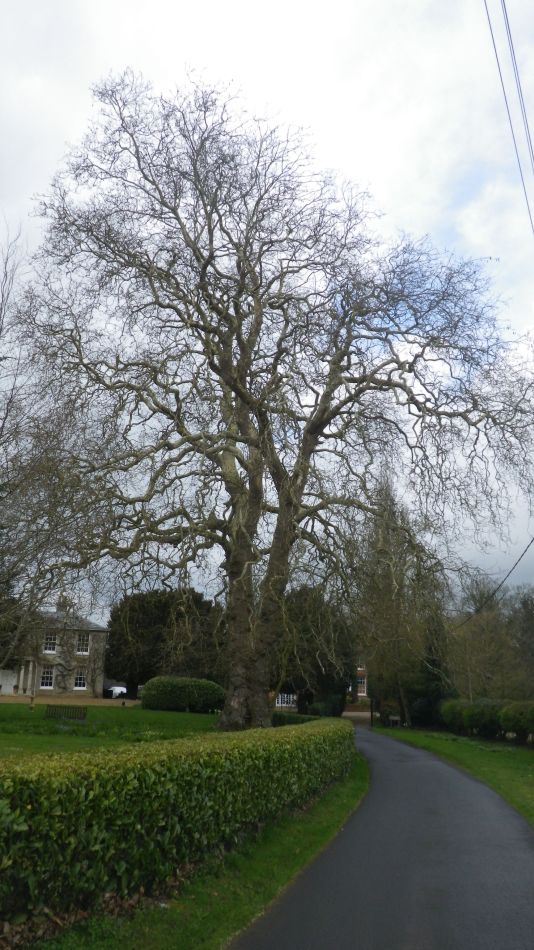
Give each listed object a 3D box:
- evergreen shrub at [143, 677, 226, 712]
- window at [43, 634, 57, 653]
[{"bbox_3d":[-4.973,13.043,42.000,4.900,2.000,3.400,1,-17,0],"label":"evergreen shrub"},{"bbox_3d":[-20.048,15.531,65.000,1.120,1.950,0.200,3,-17,-8],"label":"window"}]

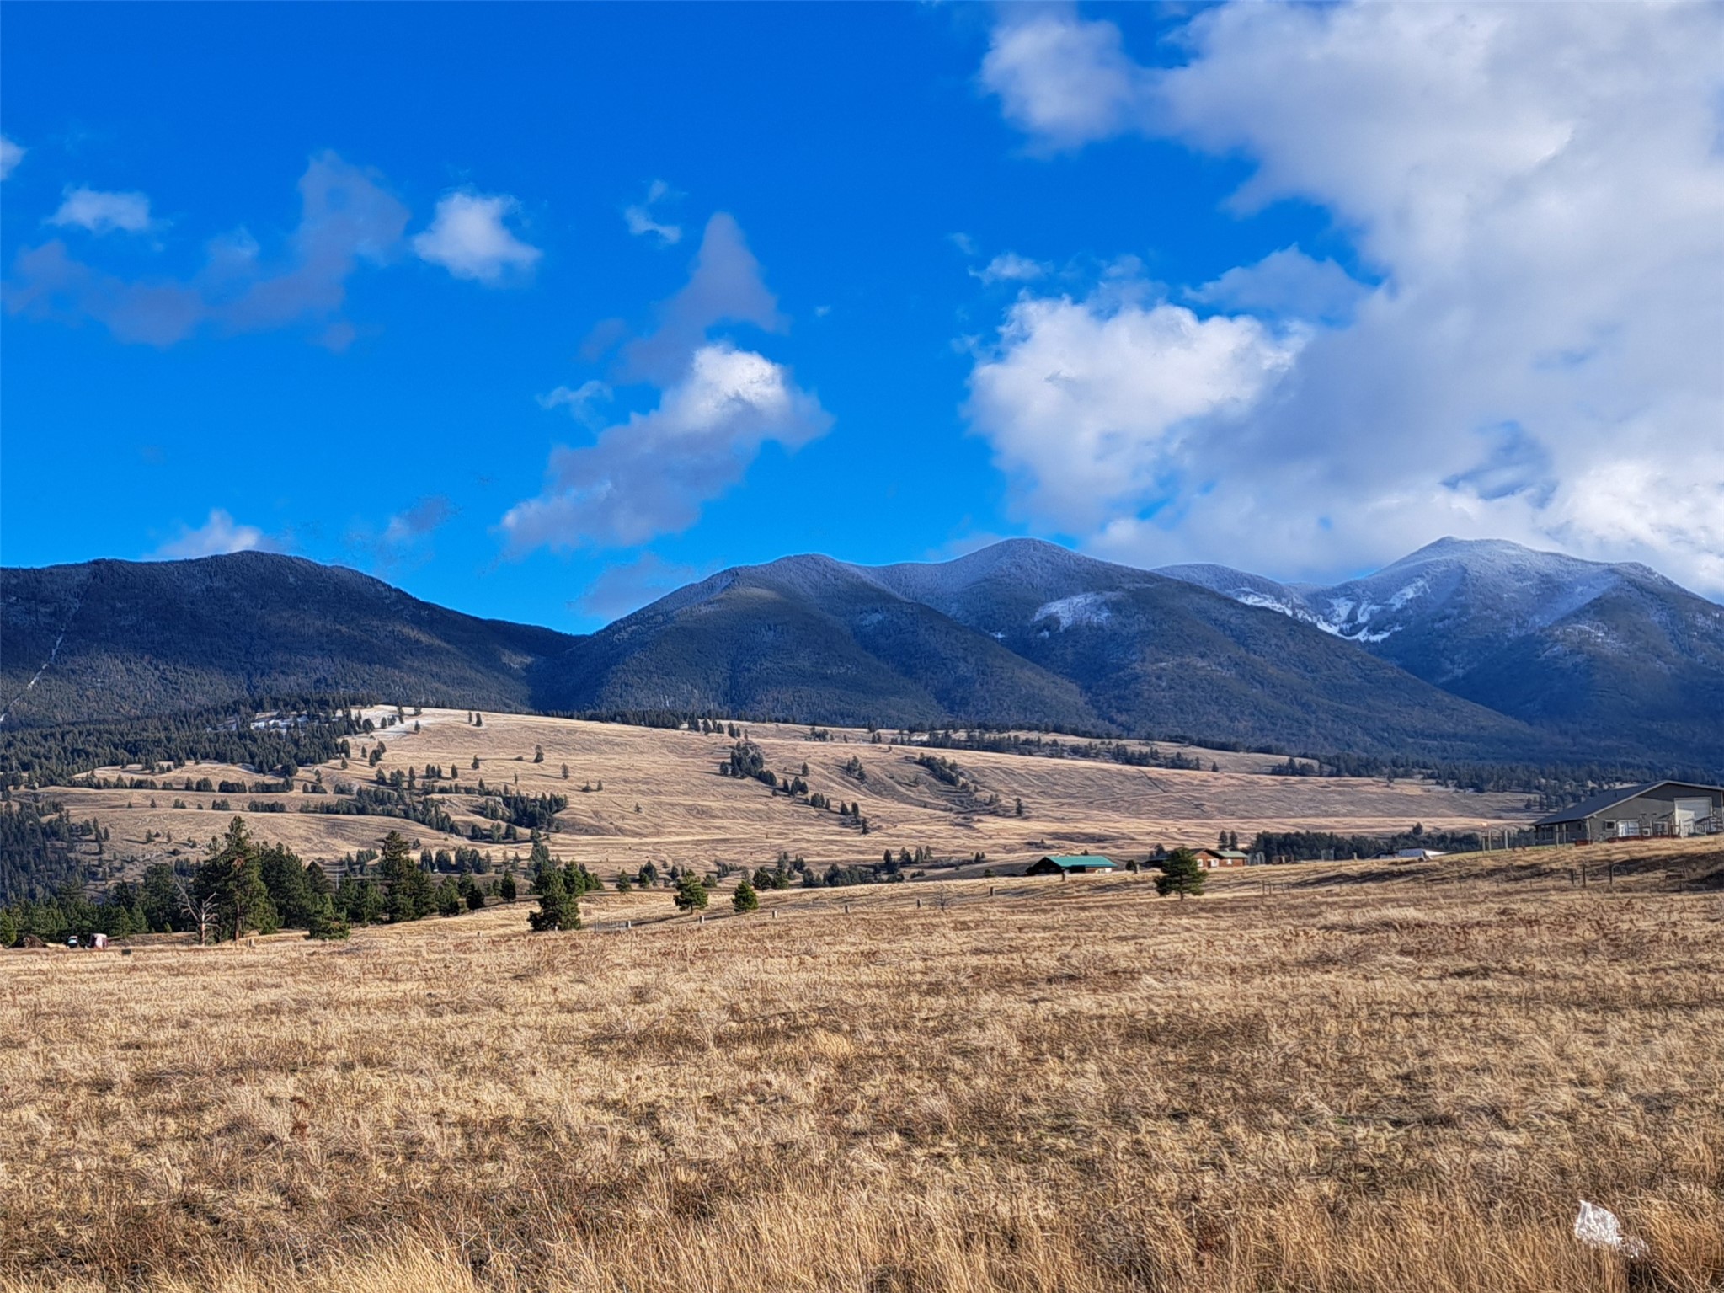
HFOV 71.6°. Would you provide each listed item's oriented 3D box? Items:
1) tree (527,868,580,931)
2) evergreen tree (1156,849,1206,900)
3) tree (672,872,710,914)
[{"bbox_3d":[-37.550,31.010,146.000,6.500,7.440,6.300,0,-9,0],"label":"tree"},{"bbox_3d":[30.980,22.120,116.000,5.100,5.080,4.940,0,-9,0],"label":"evergreen tree"},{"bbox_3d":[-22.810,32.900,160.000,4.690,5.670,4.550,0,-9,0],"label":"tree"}]

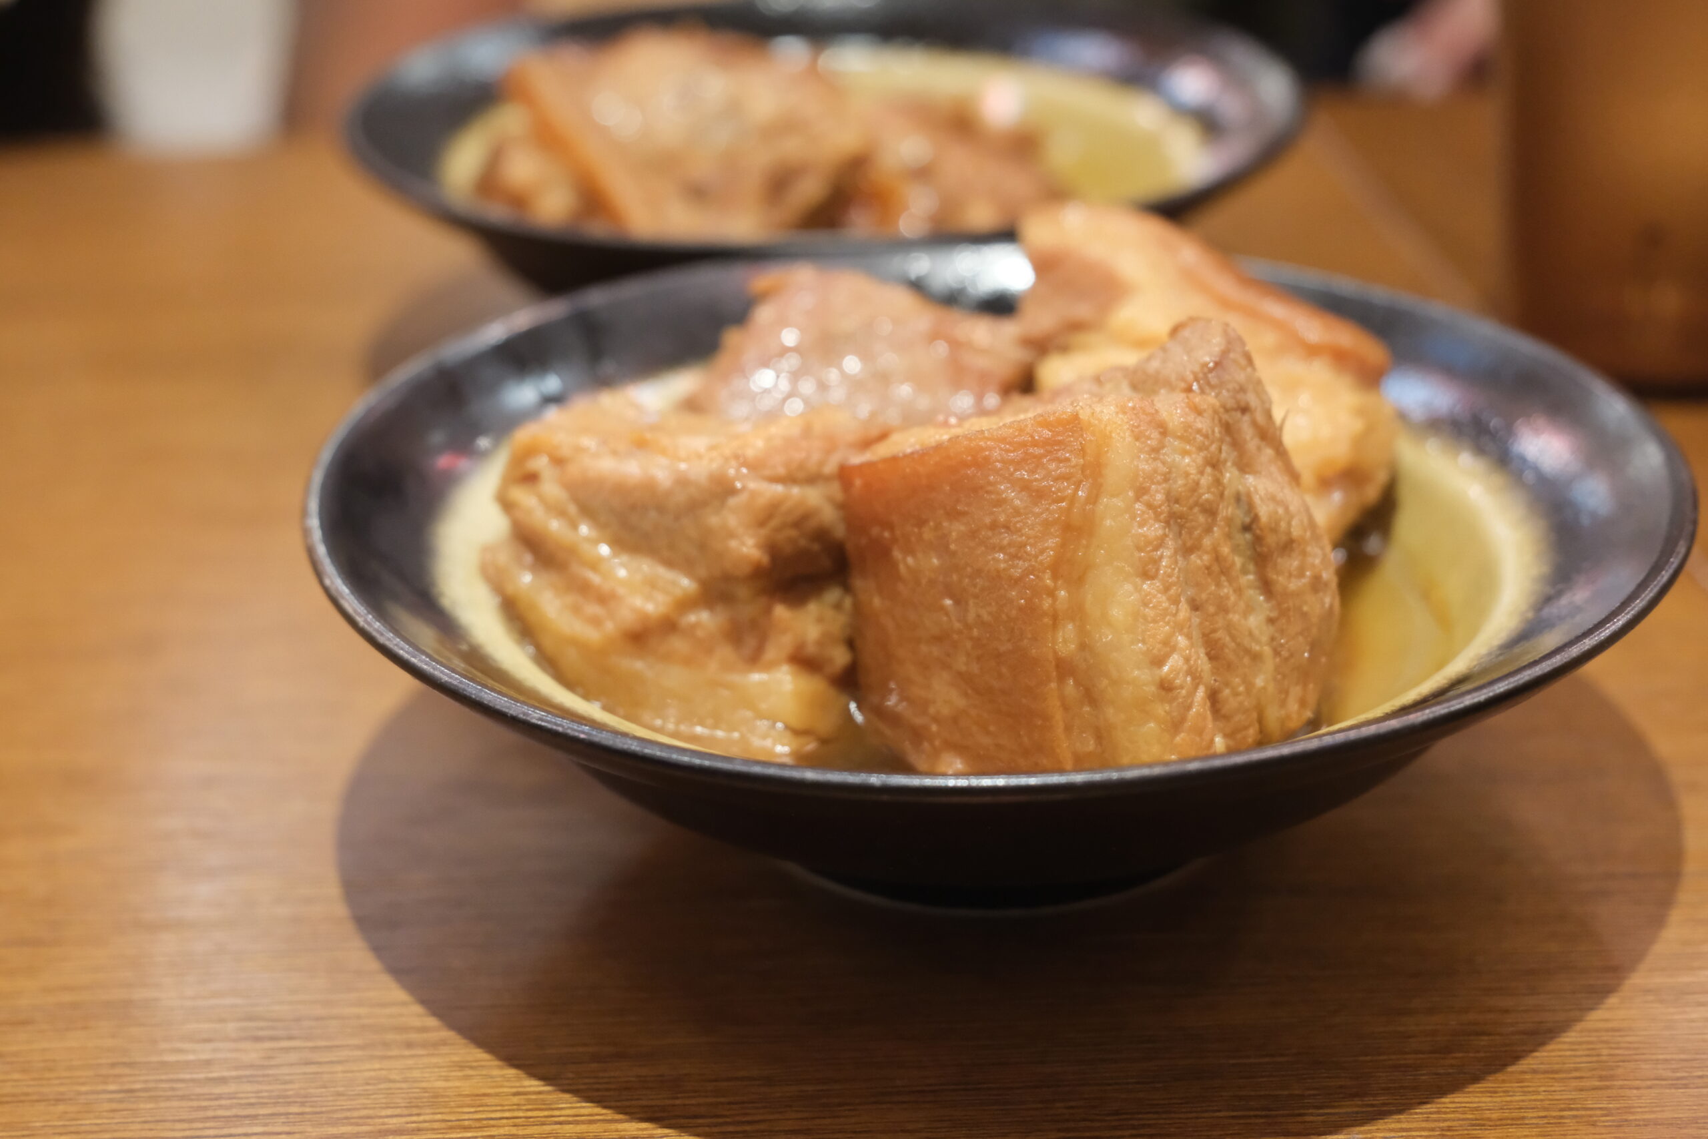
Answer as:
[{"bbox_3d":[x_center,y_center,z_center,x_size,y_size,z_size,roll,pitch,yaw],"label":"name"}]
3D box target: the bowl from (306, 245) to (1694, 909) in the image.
[{"bbox_3d":[0.019,0.007,0.381,0.183,0.051,0.183,-2,25,0],"label":"bowl"}]

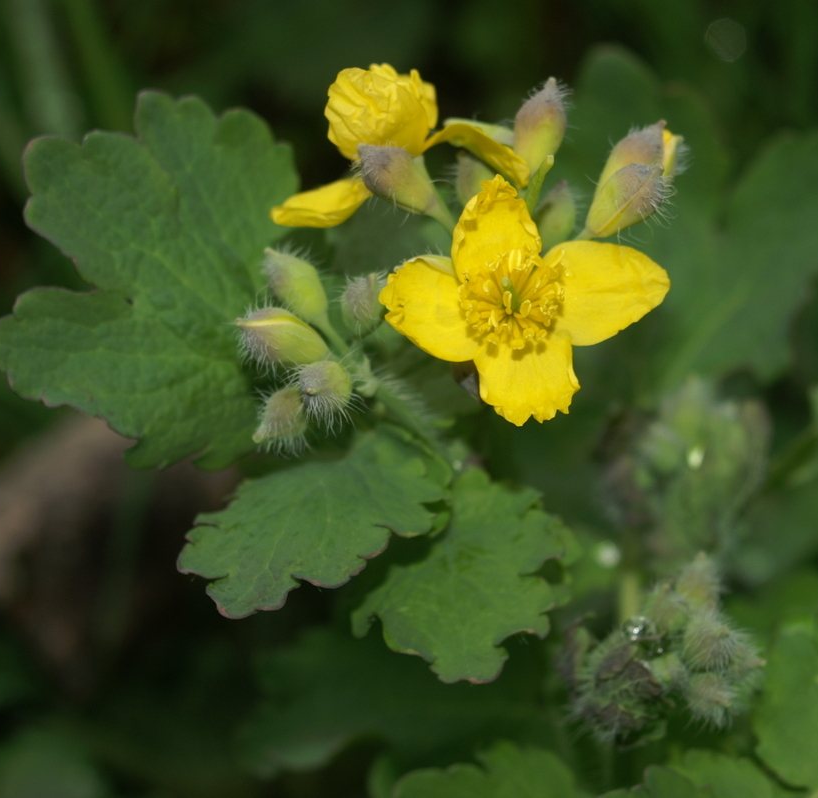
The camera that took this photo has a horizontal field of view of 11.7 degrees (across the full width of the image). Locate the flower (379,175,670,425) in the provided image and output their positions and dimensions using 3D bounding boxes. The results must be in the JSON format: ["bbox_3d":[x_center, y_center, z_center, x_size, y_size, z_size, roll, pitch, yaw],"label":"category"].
[{"bbox_3d":[0.009,-0.008,0.330,0.024,0.010,0.021,-1,71,3],"label":"flower"}]

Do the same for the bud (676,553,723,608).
[{"bbox_3d":[0.025,0.016,0.347,0.004,0.006,0.004,9,15,0],"label":"bud"}]

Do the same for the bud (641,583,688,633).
[{"bbox_3d":[0.022,0.018,0.344,0.004,0.005,0.004,0,37,0],"label":"bud"}]

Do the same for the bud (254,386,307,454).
[{"bbox_3d":[-0.010,0.002,0.324,0.005,0.004,0.004,-39,90,-22],"label":"bud"}]

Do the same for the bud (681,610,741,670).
[{"bbox_3d":[0.026,0.021,0.341,0.004,0.004,0.005,0,-9,-24],"label":"bud"}]

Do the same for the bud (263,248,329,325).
[{"bbox_3d":[-0.009,-0.009,0.331,0.004,0.007,0.004,-35,11,0],"label":"bud"}]

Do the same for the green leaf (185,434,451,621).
[{"bbox_3d":[-0.007,0.010,0.329,0.024,0.006,0.014,-20,52,-8],"label":"green leaf"}]

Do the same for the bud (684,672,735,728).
[{"bbox_3d":[0.026,0.026,0.342,0.004,0.004,0.005,-4,13,-18],"label":"bud"}]

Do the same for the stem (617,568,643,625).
[{"bbox_3d":[0.020,0.018,0.365,0.002,0.006,0.002,0,24,0],"label":"stem"}]

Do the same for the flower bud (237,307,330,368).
[{"bbox_3d":[-0.010,-0.005,0.329,0.008,0.005,0.005,20,0,-12],"label":"flower bud"}]

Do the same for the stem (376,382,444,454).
[{"bbox_3d":[0.000,0.002,0.331,0.002,0.009,0.002,-44,18,0],"label":"stem"}]

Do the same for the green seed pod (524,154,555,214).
[{"bbox_3d":[0.011,-0.019,0.352,0.002,0.006,0.002,18,9,0],"label":"green seed pod"}]

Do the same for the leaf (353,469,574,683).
[{"bbox_3d":[0.005,0.015,0.333,0.018,0.004,0.019,0,60,0],"label":"leaf"}]

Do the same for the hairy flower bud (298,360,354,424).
[{"bbox_3d":[-0.007,-0.001,0.322,0.004,0.004,0.006,0,12,28],"label":"hairy flower bud"}]

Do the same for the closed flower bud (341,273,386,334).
[{"bbox_3d":[-0.004,-0.008,0.329,0.004,0.005,0.004,9,34,0],"label":"closed flower bud"}]

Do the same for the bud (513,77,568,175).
[{"bbox_3d":[0.011,-0.023,0.334,0.004,0.008,0.004,18,6,0],"label":"bud"}]

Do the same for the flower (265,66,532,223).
[{"bbox_3d":[-0.001,-0.021,0.330,0.021,0.010,0.011,0,40,0],"label":"flower"}]

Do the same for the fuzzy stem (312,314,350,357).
[{"bbox_3d":[-0.006,-0.005,0.324,0.001,0.004,0.001,-40,12,0],"label":"fuzzy stem"}]

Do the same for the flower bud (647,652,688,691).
[{"bbox_3d":[0.022,0.024,0.345,0.003,0.003,0.004,0,7,-27],"label":"flower bud"}]

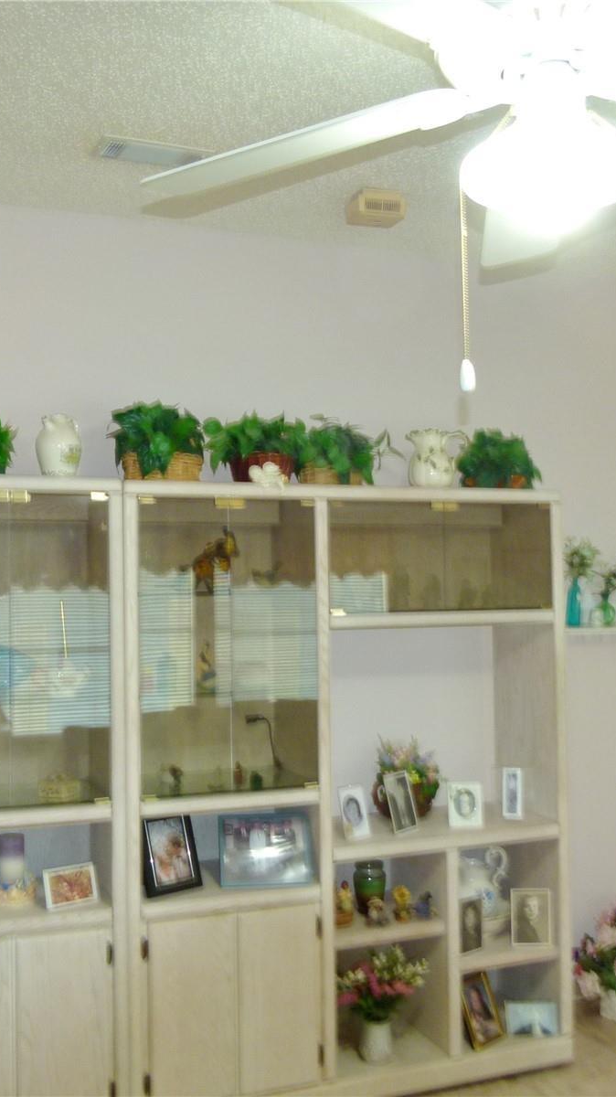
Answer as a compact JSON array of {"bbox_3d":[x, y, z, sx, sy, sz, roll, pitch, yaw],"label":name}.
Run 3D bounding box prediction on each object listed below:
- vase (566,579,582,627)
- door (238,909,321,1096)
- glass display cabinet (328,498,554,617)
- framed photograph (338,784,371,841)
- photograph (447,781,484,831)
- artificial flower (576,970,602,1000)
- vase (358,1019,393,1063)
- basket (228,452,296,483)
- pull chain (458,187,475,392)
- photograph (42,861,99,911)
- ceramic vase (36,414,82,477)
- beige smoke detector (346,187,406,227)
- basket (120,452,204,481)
[{"bbox_3d":[0.998,0.202,3.964,0.062,0.186,0.062,0,-3,-22],"label":"vase"},{"bbox_3d":[-0.084,1.317,3.108,0.258,0.510,0.020,0,-3,-22],"label":"door"},{"bbox_3d":[0.367,0.030,3.488,0.805,0.373,0.380,0,-3,-22],"label":"glass display cabinet"},{"bbox_3d":[0.137,0.827,3.306,0.089,0.158,0.030,1,-19,-34],"label":"framed photograph"},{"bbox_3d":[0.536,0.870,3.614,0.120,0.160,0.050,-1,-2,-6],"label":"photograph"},{"bbox_3d":[0.989,1.536,3.716,0.085,0.098,0.075,-2,-3,33],"label":"artificial flower"},{"bbox_3d":[0.224,1.596,3.466,0.108,0.130,0.108,-1,-2,0],"label":"vase"},{"bbox_3d":[-0.148,-0.253,3.451,0.220,0.120,0.200,0,-2,-20],"label":"basket"},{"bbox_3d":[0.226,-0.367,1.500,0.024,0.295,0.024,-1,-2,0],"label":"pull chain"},{"bbox_3d":[-0.662,0.937,2.923,0.138,0.106,0.030,1,-22,-33],"label":"photograph"},{"bbox_3d":[-0.765,-0.305,3.248,0.142,0.215,0.138,0,-2,-20],"label":"ceramic vase"},{"bbox_3d":[0.206,-1.018,3.171,0.132,0.077,0.086,0,-3,-22],"label":"beige smoke detector"},{"bbox_3d":[-0.458,-0.247,3.337,0.260,0.110,0.210,0,-2,-20],"label":"basket"}]

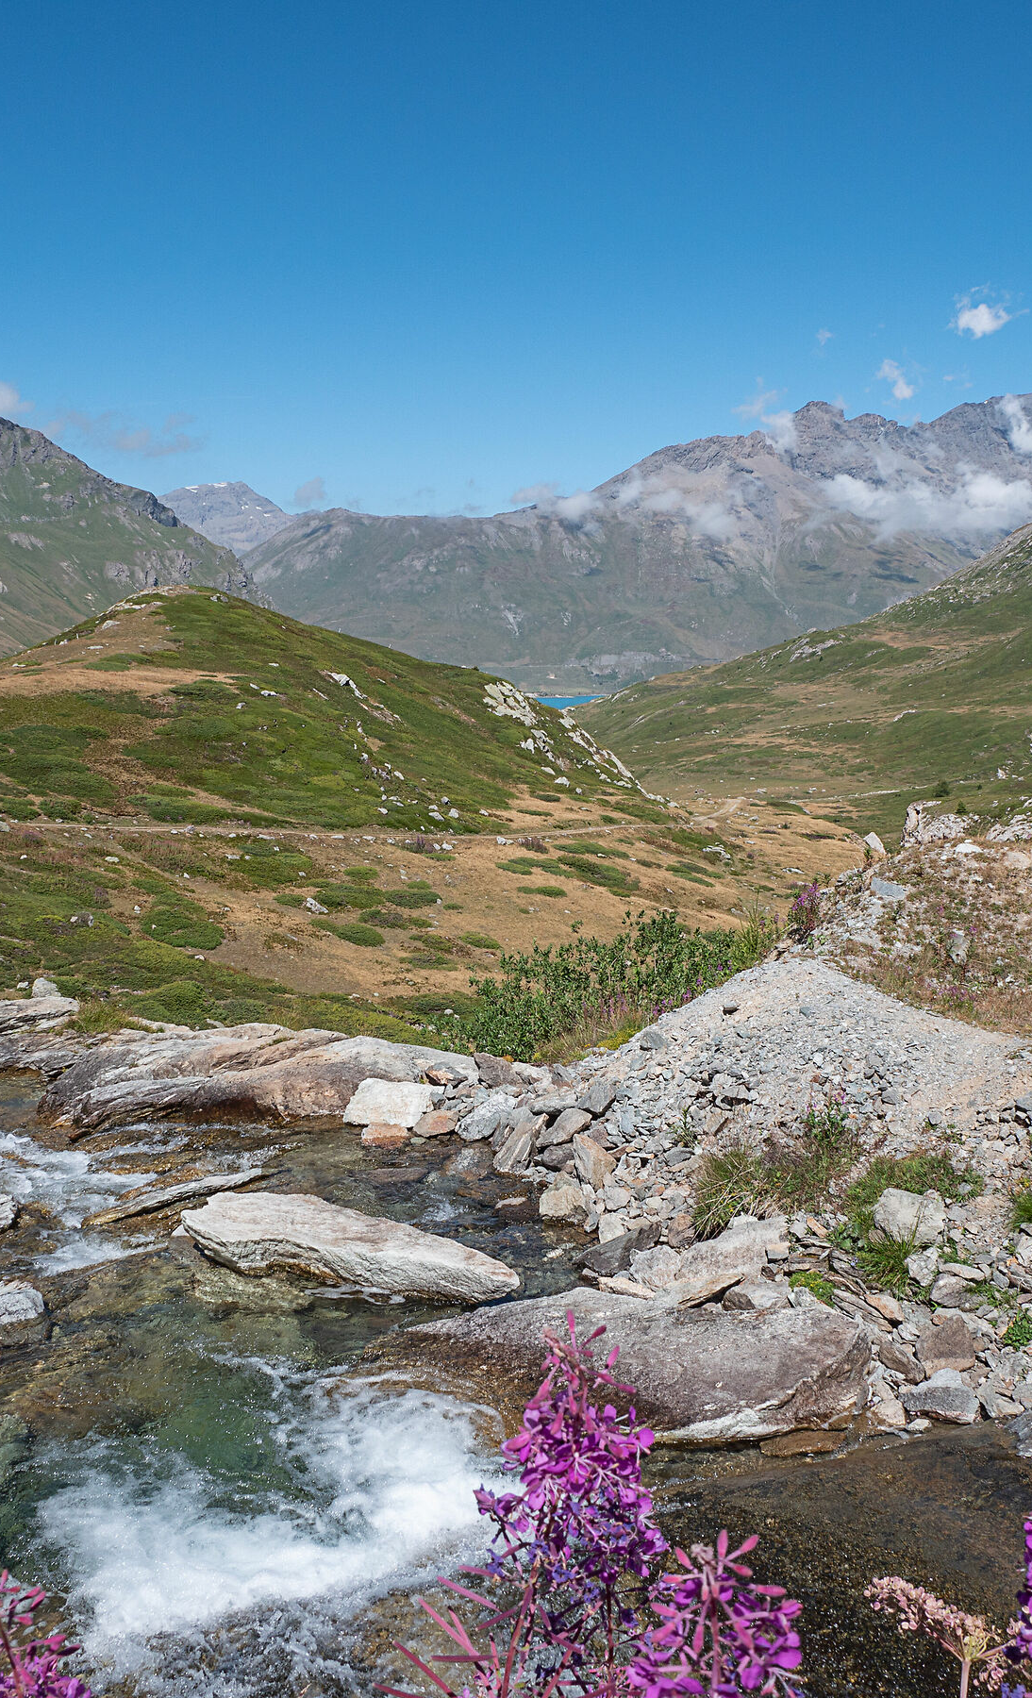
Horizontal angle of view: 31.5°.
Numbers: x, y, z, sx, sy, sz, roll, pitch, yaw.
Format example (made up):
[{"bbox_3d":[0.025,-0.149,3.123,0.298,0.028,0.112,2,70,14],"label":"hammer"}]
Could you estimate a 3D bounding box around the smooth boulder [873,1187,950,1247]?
[{"bbox_3d":[1.418,1.333,6.600,0.270,0.185,0.210,2,8,12],"label":"smooth boulder"}]

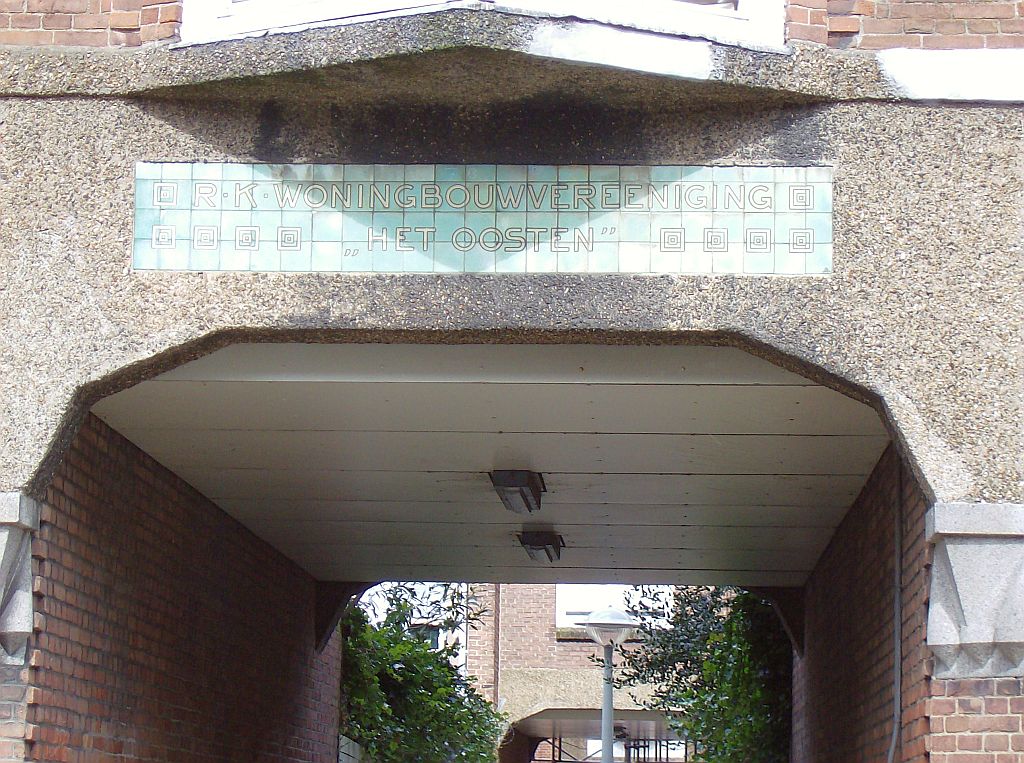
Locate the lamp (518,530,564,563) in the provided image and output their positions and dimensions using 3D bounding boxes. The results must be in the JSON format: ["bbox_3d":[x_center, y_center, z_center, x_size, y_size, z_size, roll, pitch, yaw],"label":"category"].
[{"bbox_3d":[0.154,0.875,16.783,0.220,0.085,0.900,0,-8,3],"label":"lamp"}]

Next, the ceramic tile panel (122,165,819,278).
[{"bbox_3d":[-0.102,-0.548,10.756,2.360,0.370,0.030,0,-8,3],"label":"ceramic tile panel"}]

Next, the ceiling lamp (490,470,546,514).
[{"bbox_3d":[0.030,0.486,14.054,0.220,0.085,0.900,0,-8,3],"label":"ceiling lamp"}]

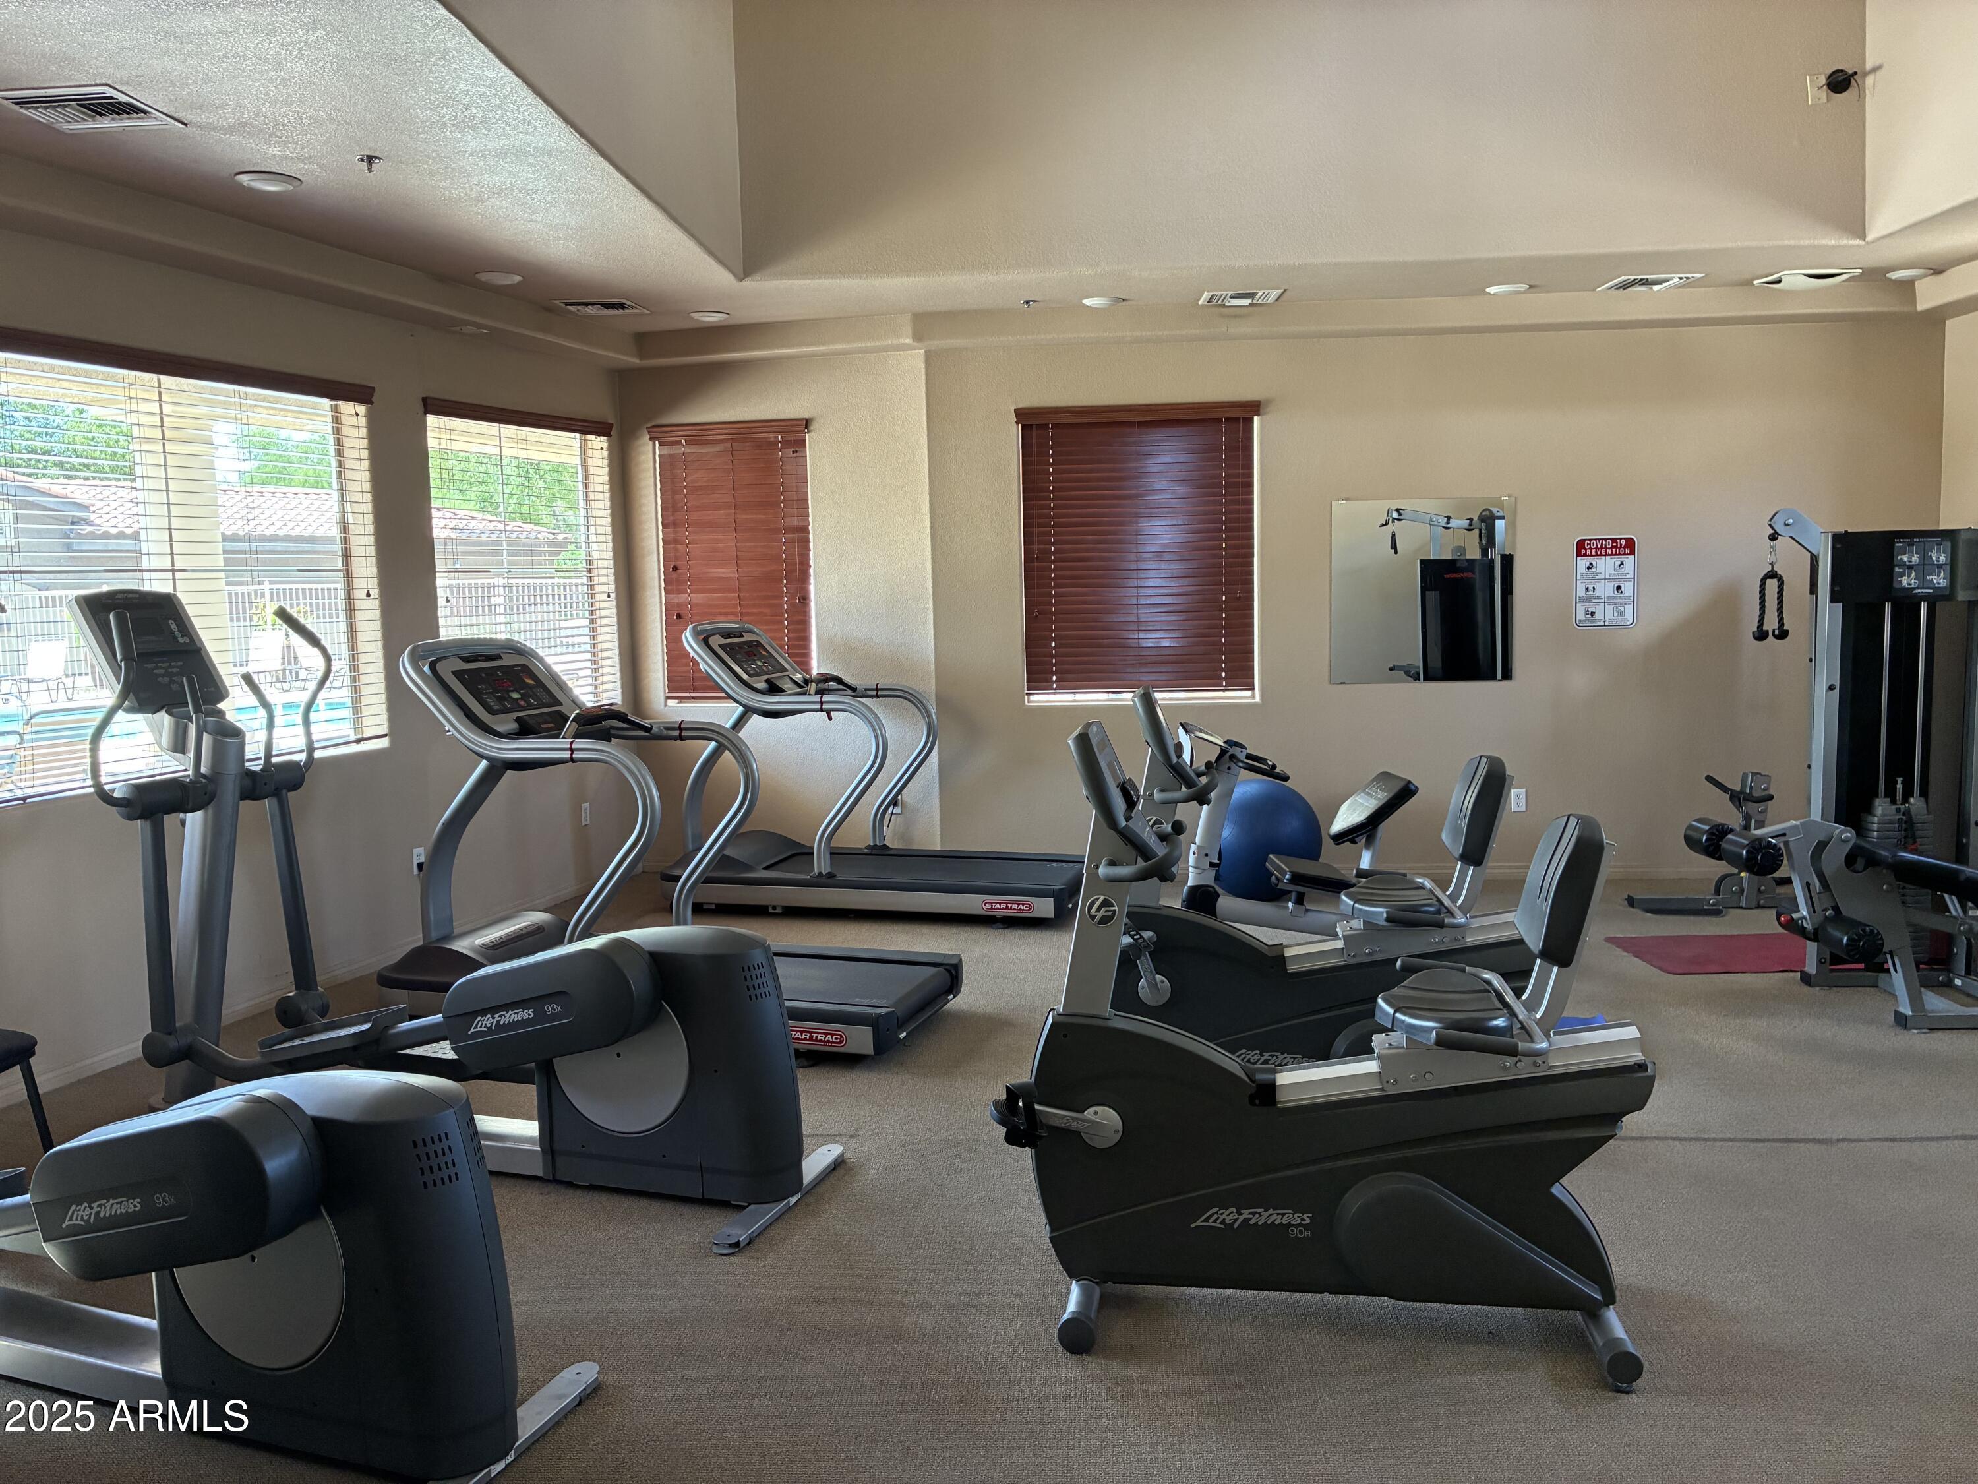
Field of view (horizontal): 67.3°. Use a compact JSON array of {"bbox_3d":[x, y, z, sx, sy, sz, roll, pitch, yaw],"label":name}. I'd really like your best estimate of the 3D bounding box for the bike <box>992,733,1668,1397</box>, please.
[{"bbox_3d":[0.700,0.581,3.186,1.330,1.260,0.620,0,6,10],"label":"bike"}]

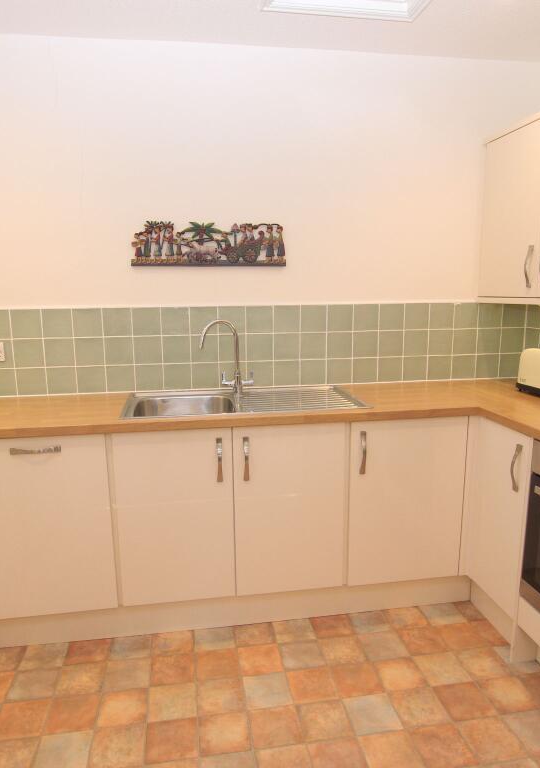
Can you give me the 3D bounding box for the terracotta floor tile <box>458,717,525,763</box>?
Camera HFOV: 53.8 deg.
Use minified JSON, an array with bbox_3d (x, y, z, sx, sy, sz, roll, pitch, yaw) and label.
[{"bbox_3d":[0.684,1.095,1.635,0.155,0.010,0.154,-2,10,-9],"label":"terracotta floor tile"}]

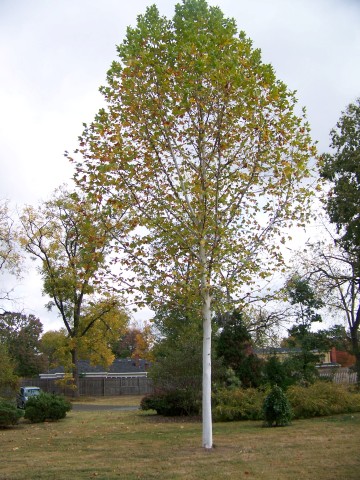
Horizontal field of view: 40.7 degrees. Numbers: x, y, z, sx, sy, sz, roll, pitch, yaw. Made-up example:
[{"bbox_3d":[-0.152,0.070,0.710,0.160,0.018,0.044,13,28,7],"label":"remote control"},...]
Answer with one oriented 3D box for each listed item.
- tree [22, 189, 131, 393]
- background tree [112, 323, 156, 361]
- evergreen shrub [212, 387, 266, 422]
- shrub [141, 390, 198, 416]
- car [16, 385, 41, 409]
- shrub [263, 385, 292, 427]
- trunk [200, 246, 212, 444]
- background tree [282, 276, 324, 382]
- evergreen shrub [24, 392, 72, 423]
[{"bbox_3d":[-9.690,4.505,44.576,8.900,19.489,8.300,0,-17,0],"label":"tree"},{"bbox_3d":[-6.994,17.690,72.991,6.200,10.492,6.000,0,-17,0],"label":"background tree"},{"bbox_3d":[2.890,7.810,23.185,2.500,1.508,1.800,0,-17,0],"label":"evergreen shrub"},{"bbox_3d":[-0.498,8.536,25.420,3.085,1.398,2.300,0,-17,0],"label":"shrub"},{"bbox_3d":[-11.333,11.764,36.667,1.800,1.750,4.400,7,-18,-21],"label":"car"},{"bbox_3d":[4.037,6.838,20.092,1.120,1.600,1.100,0,-17,0],"label":"shrub"},{"bbox_3d":[0.737,2.852,13.763,0.270,5.614,0.270,0,-17,0],"label":"trunk"},{"bbox_3d":[7.999,6.575,31.433,2.600,8.597,2.500,0,-17,0],"label":"background tree"},{"bbox_3d":[-6.139,7.792,22.655,2.000,1.239,1.800,0,-17,0],"label":"evergreen shrub"}]

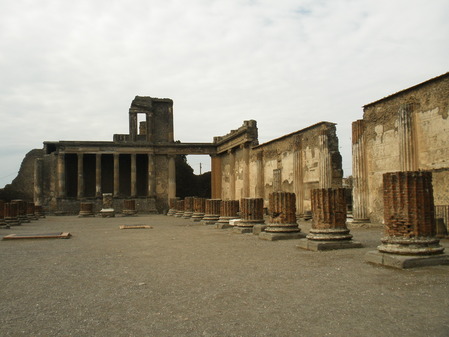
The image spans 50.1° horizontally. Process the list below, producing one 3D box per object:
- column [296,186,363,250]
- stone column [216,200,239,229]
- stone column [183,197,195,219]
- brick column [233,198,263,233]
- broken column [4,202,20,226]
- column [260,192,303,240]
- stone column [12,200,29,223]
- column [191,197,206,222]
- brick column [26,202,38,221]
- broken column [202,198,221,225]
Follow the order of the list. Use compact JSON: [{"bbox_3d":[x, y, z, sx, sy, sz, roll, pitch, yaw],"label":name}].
[{"bbox_3d":[3.360,1.599,15.393,1.482,1.895,1.482,1,-4,-14],"label":"column"},{"bbox_3d":[0.340,2.609,27.392,1.482,1.540,1.482,0,-4,0],"label":"stone column"},{"bbox_3d":[-2.682,3.306,39.411,1.482,1.814,1.482,1,-4,-14],"label":"stone column"},{"bbox_3d":[1.347,2.282,23.391,1.482,1.638,1.482,1,-4,-14],"label":"brick column"},{"bbox_3d":[-14.240,3.084,32.243,1.482,1.464,1.482,1,-4,-14],"label":"broken column"},{"bbox_3d":[2.353,1.903,19.395,1.482,1.841,1.482,1,-4,-14],"label":"column"},{"bbox_3d":[-15.248,3.249,36.255,1.482,1.691,1.482,1,-4,-14],"label":"stone column"},{"bbox_3d":[-1.675,3.082,35.404,1.482,1.706,1.482,1,-4,-14],"label":"column"},{"bbox_3d":[-16.254,3.625,40.252,1.482,1.494,1.482,1,-4,-14],"label":"brick column"},{"bbox_3d":[-0.667,2.846,31.398,1.482,1.621,1.482,1,-4,-14],"label":"broken column"}]

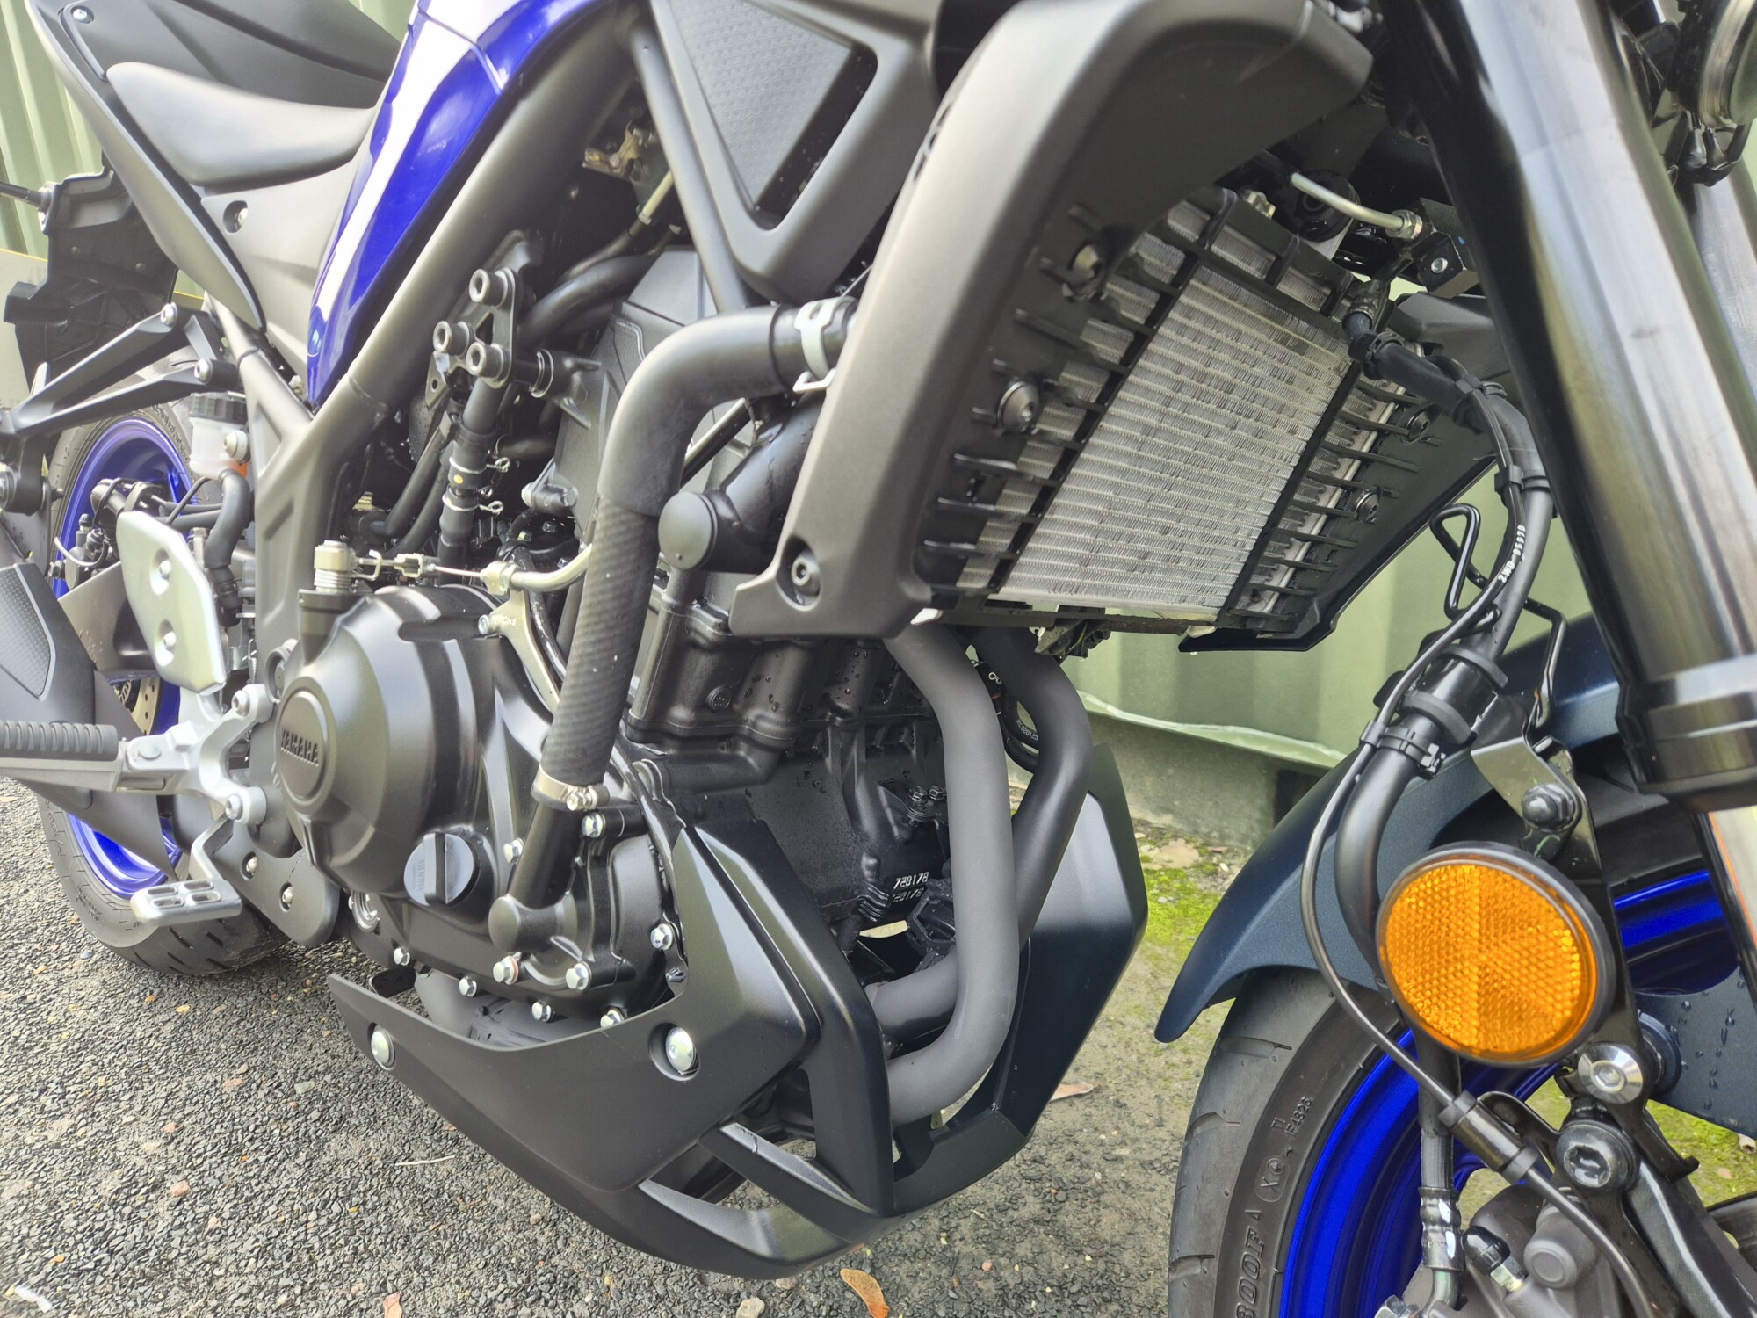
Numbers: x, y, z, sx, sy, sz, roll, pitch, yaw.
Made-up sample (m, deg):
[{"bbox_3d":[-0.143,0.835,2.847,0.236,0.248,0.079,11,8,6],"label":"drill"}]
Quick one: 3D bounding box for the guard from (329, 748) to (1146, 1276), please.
[{"bbox_3d":[-0.100,0.153,0.667,0.415,0.270,0.275,13,9,39],"label":"guard"}]

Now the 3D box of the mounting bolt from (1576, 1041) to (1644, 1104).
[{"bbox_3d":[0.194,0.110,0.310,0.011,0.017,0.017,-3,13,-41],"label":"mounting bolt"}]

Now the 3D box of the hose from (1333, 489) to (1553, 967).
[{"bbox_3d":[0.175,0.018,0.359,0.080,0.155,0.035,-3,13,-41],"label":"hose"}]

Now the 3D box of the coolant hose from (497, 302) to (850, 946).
[{"bbox_3d":[-0.096,0.003,0.495,0.190,0.305,0.050,13,9,39],"label":"coolant hose"}]

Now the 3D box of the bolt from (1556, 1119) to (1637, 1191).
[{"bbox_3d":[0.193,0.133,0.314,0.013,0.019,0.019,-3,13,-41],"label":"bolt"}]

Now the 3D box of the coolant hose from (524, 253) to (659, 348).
[{"bbox_3d":[-0.167,-0.210,0.681,0.135,0.060,0.030,13,9,39],"label":"coolant hose"}]

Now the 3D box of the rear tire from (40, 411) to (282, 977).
[{"bbox_3d":[-0.697,0.000,1.172,0.626,0.626,0.142,13,9,39],"label":"rear tire"}]

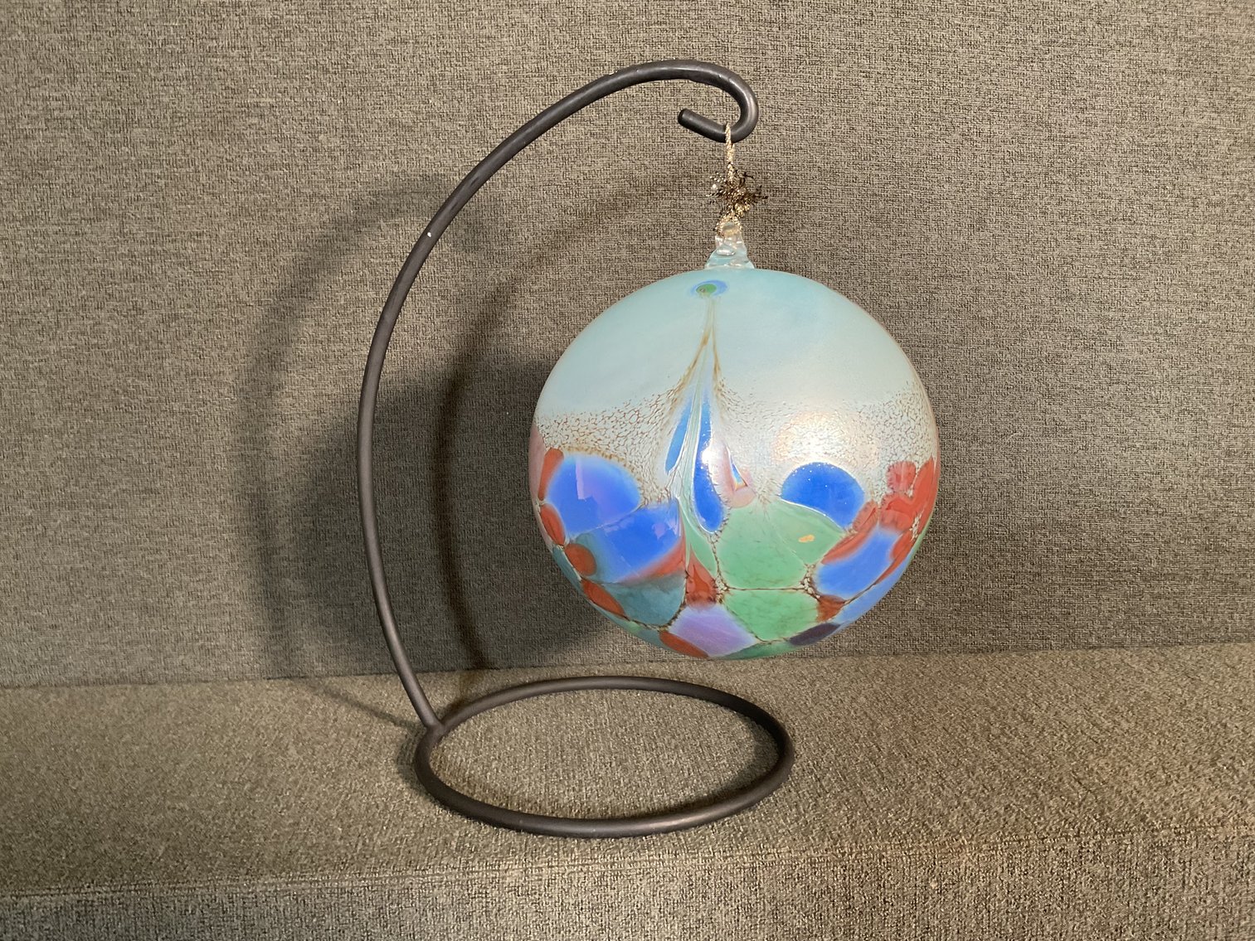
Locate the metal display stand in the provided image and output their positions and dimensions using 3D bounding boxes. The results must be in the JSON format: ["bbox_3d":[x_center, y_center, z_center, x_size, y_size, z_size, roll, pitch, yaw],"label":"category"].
[{"bbox_3d":[-0.025,-0.017,0.423,0.182,0.270,0.155,1,8,14],"label":"metal display stand"}]

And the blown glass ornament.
[{"bbox_3d":[0.040,-0.011,0.396,0.152,0.162,0.152,-1,7,0],"label":"blown glass ornament"}]

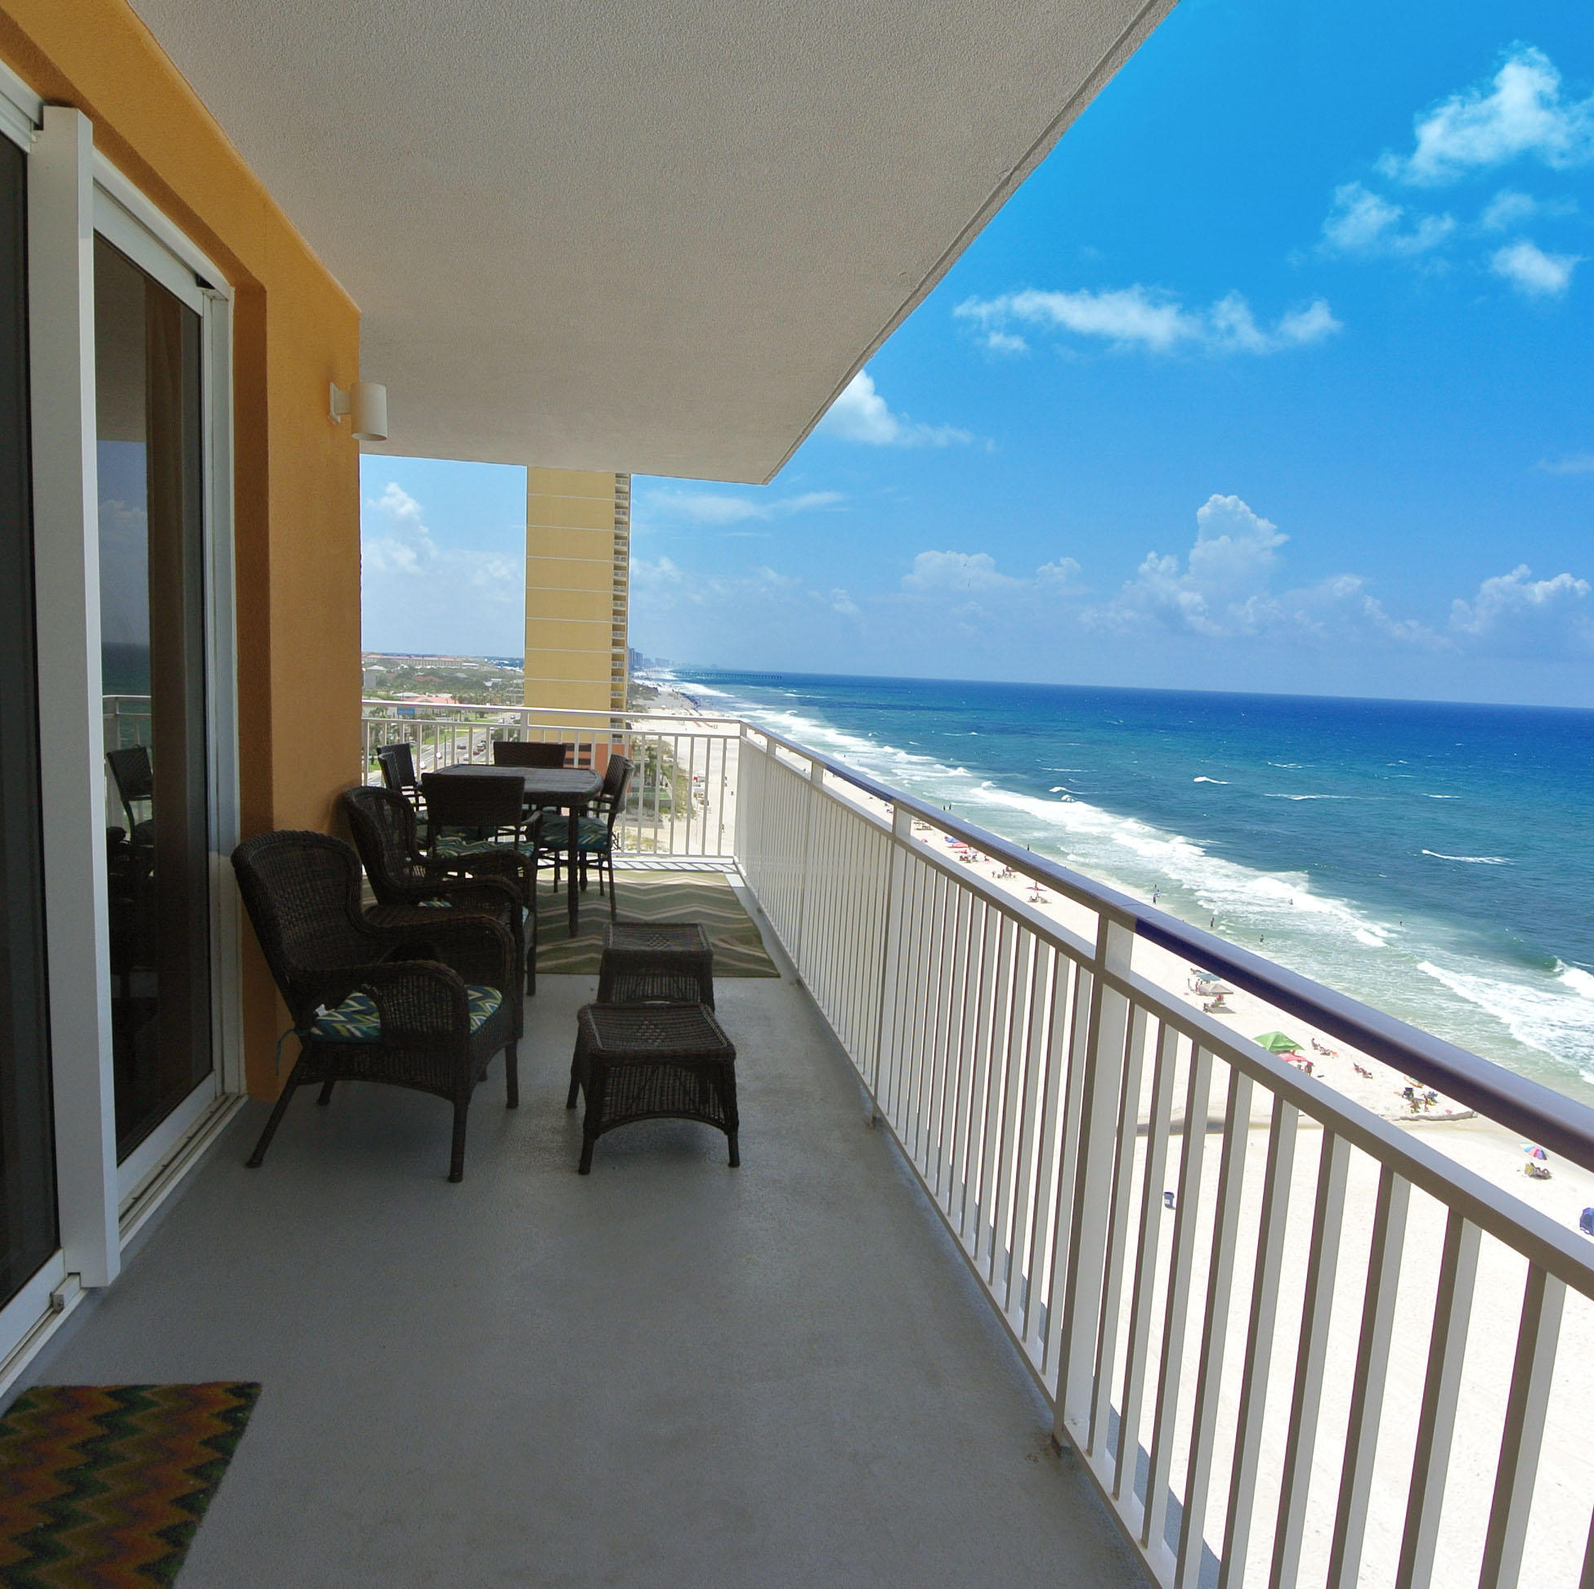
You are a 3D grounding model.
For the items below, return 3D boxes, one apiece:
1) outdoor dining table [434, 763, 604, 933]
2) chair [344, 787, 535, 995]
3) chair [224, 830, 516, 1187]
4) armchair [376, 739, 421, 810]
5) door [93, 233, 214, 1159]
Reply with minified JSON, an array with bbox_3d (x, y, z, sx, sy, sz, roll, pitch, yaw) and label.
[{"bbox_3d":[-1.667,0.290,7.008,1.030,0.765,1.455,1,6,-9],"label":"outdoor dining table"},{"bbox_3d":[-1.426,0.442,4.852,0.690,0.940,0.640,1,6,-6],"label":"chair"},{"bbox_3d":[-1.251,0.583,3.594,0.690,0.940,0.640,2,6,1],"label":"chair"},{"bbox_3d":[-2.246,0.162,7.389,0.600,0.900,0.570,2,6,1],"label":"armchair"},{"bbox_3d":[-1.775,-0.221,3.179,0.070,2.510,1.080,1,6,-9],"label":"door"}]

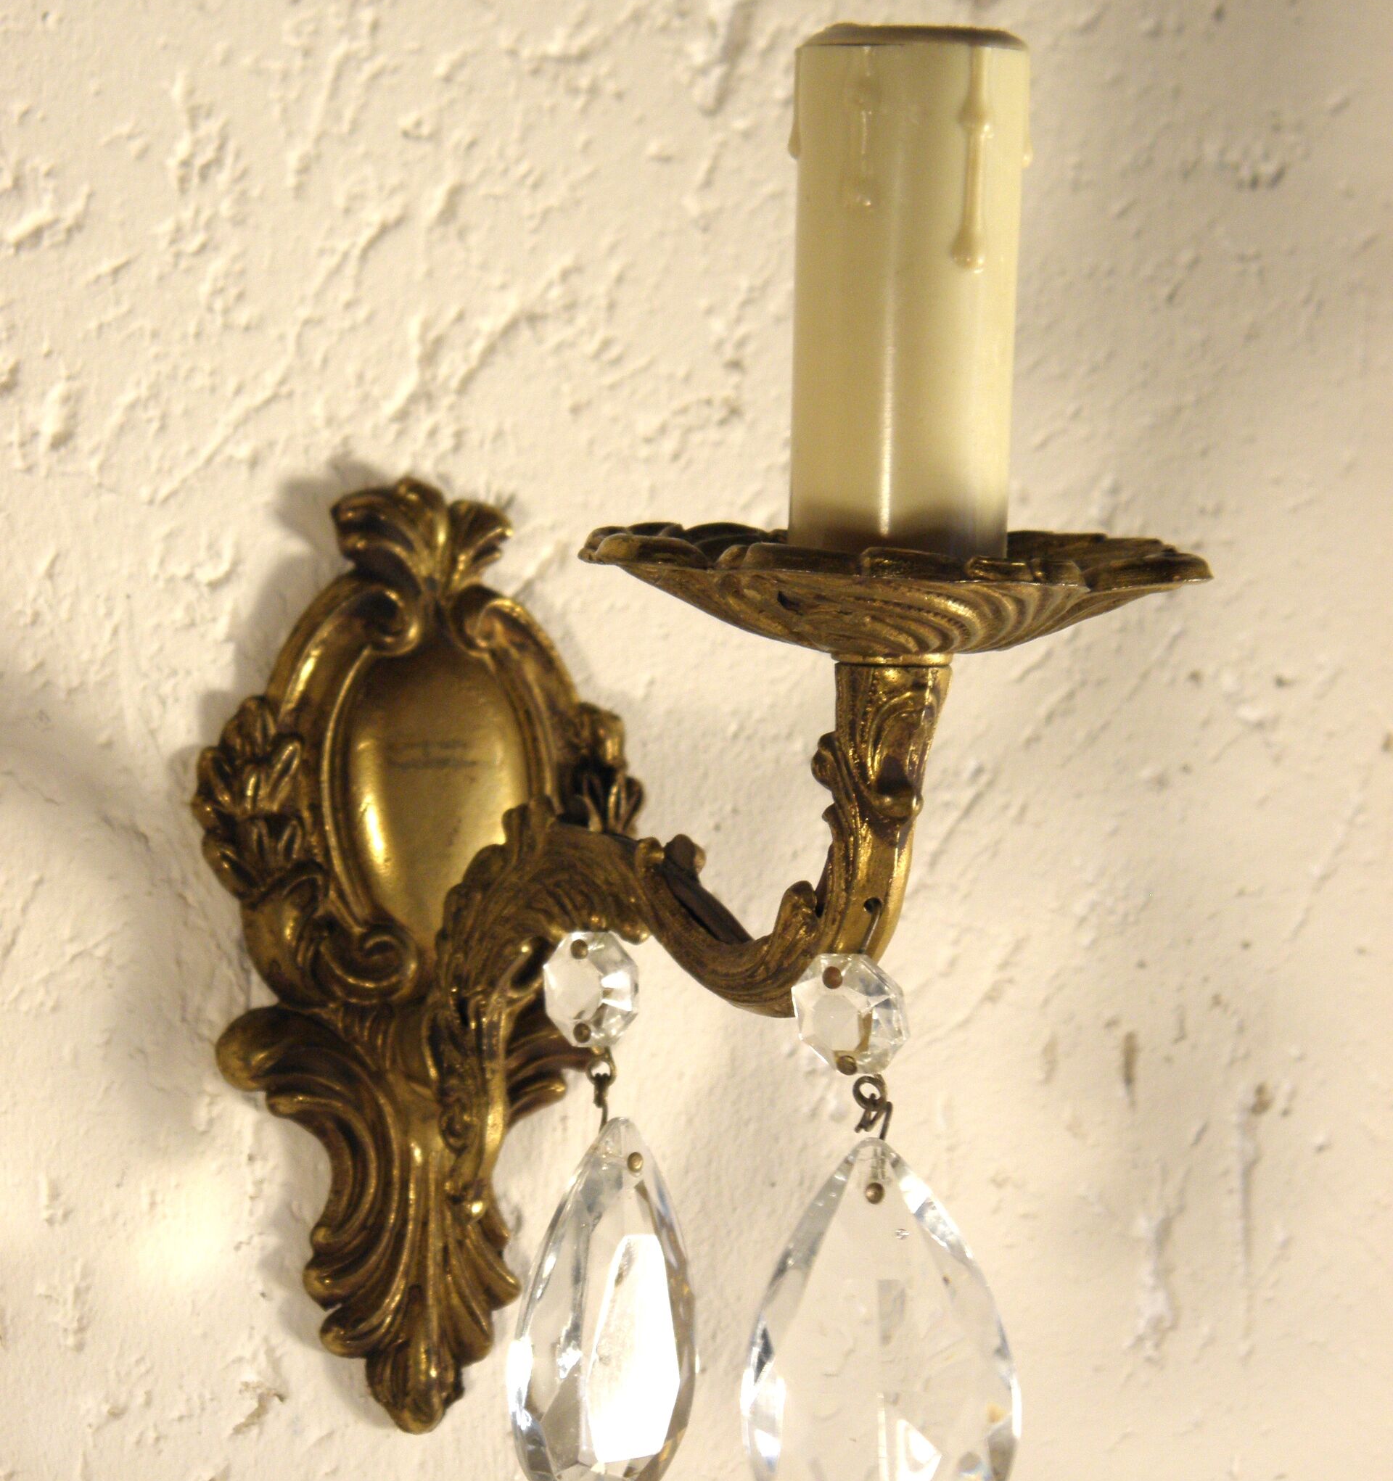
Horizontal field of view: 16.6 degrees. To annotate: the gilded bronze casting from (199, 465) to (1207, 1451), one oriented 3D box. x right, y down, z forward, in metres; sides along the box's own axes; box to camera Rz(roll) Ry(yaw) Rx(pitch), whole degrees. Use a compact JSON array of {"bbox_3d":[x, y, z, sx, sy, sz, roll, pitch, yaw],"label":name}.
[{"bbox_3d":[0.003,0.032,0.557,0.071,0.121,0.129,-5,7,-40],"label":"gilded bronze casting"}]

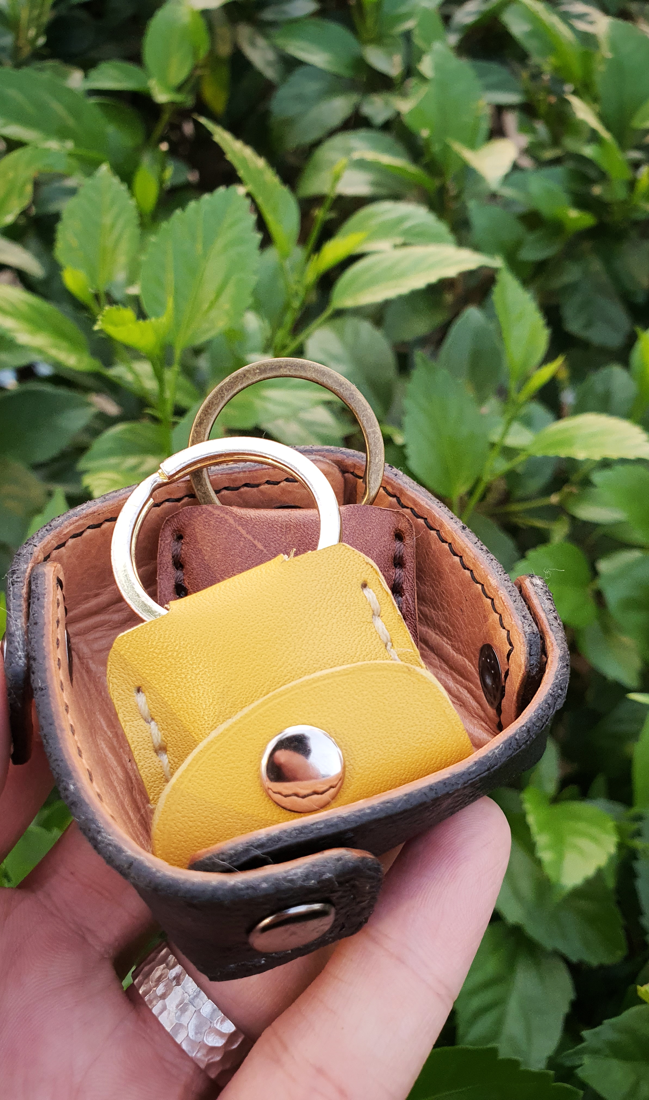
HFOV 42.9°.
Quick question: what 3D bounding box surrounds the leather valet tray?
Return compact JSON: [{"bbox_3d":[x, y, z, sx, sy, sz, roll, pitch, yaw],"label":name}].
[{"bbox_3d":[-0.009,0.021,0.150,0.075,0.037,0.075,-22,47,-23],"label":"leather valet tray"}]

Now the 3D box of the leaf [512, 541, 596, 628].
[{"bbox_3d":[0.106,0.018,0.390,0.042,0.012,0.048,30,58,13],"label":"leaf"}]

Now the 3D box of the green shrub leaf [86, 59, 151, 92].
[{"bbox_3d":[-0.118,-0.269,0.470,0.038,0.010,0.026,3,35,0],"label":"green shrub leaf"}]

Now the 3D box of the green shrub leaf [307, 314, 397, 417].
[{"bbox_3d":[0.014,-0.095,0.430,0.045,0.012,0.061,-25,66,-5],"label":"green shrub leaf"}]

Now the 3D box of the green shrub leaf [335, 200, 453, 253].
[{"bbox_3d":[0.035,-0.160,0.410,0.060,0.014,0.036,-2,39,-2],"label":"green shrub leaf"}]

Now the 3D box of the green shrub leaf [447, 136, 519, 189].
[{"bbox_3d":[0.097,-0.234,0.500,0.042,0.014,0.028,15,74,-2],"label":"green shrub leaf"}]

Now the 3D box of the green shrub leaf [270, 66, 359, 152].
[{"bbox_3d":[-0.006,-0.277,0.520,0.062,0.045,0.012,-24,-3,-11],"label":"green shrub leaf"}]

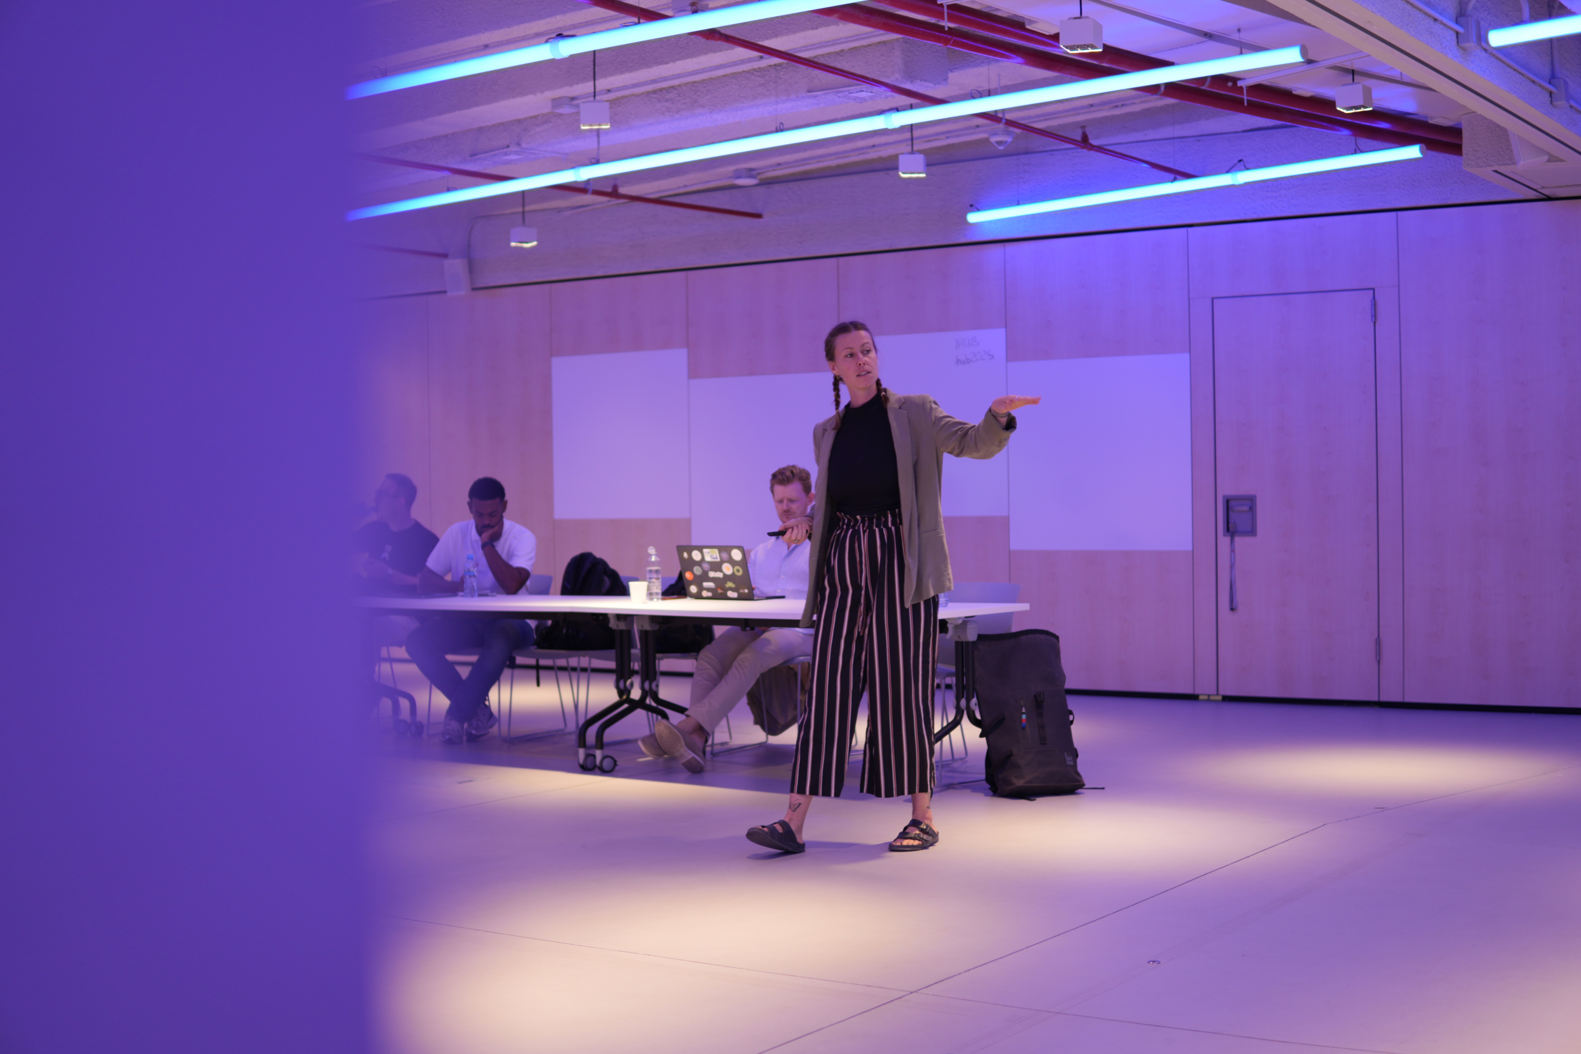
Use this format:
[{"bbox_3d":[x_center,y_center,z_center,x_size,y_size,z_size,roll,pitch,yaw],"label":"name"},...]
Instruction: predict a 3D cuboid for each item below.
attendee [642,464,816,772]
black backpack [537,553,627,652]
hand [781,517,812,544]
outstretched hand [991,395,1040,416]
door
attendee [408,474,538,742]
[{"bbox_3d":[-0.150,0.369,8.789,0.550,1.300,1.080,0,1,34],"label":"attendee"},{"bbox_3d":[-1.045,0.352,9.739,0.330,0.470,0.290,0,1,37],"label":"black backpack"},{"bbox_3d":[0.020,0.010,6.400,0.110,0.092,0.085,-1,1,-24],"label":"hand"},{"bbox_3d":[0.713,-0.385,6.250,0.170,0.065,0.090,-1,1,18],"label":"outstretched hand"},{"bbox_3d":[2.718,-0.166,10.620,0.885,2.160,0.060,0,1,31],"label":"door"},{"bbox_3d":[-1.580,0.390,9.750,0.570,1.270,0.740,-1,1,21],"label":"attendee"}]

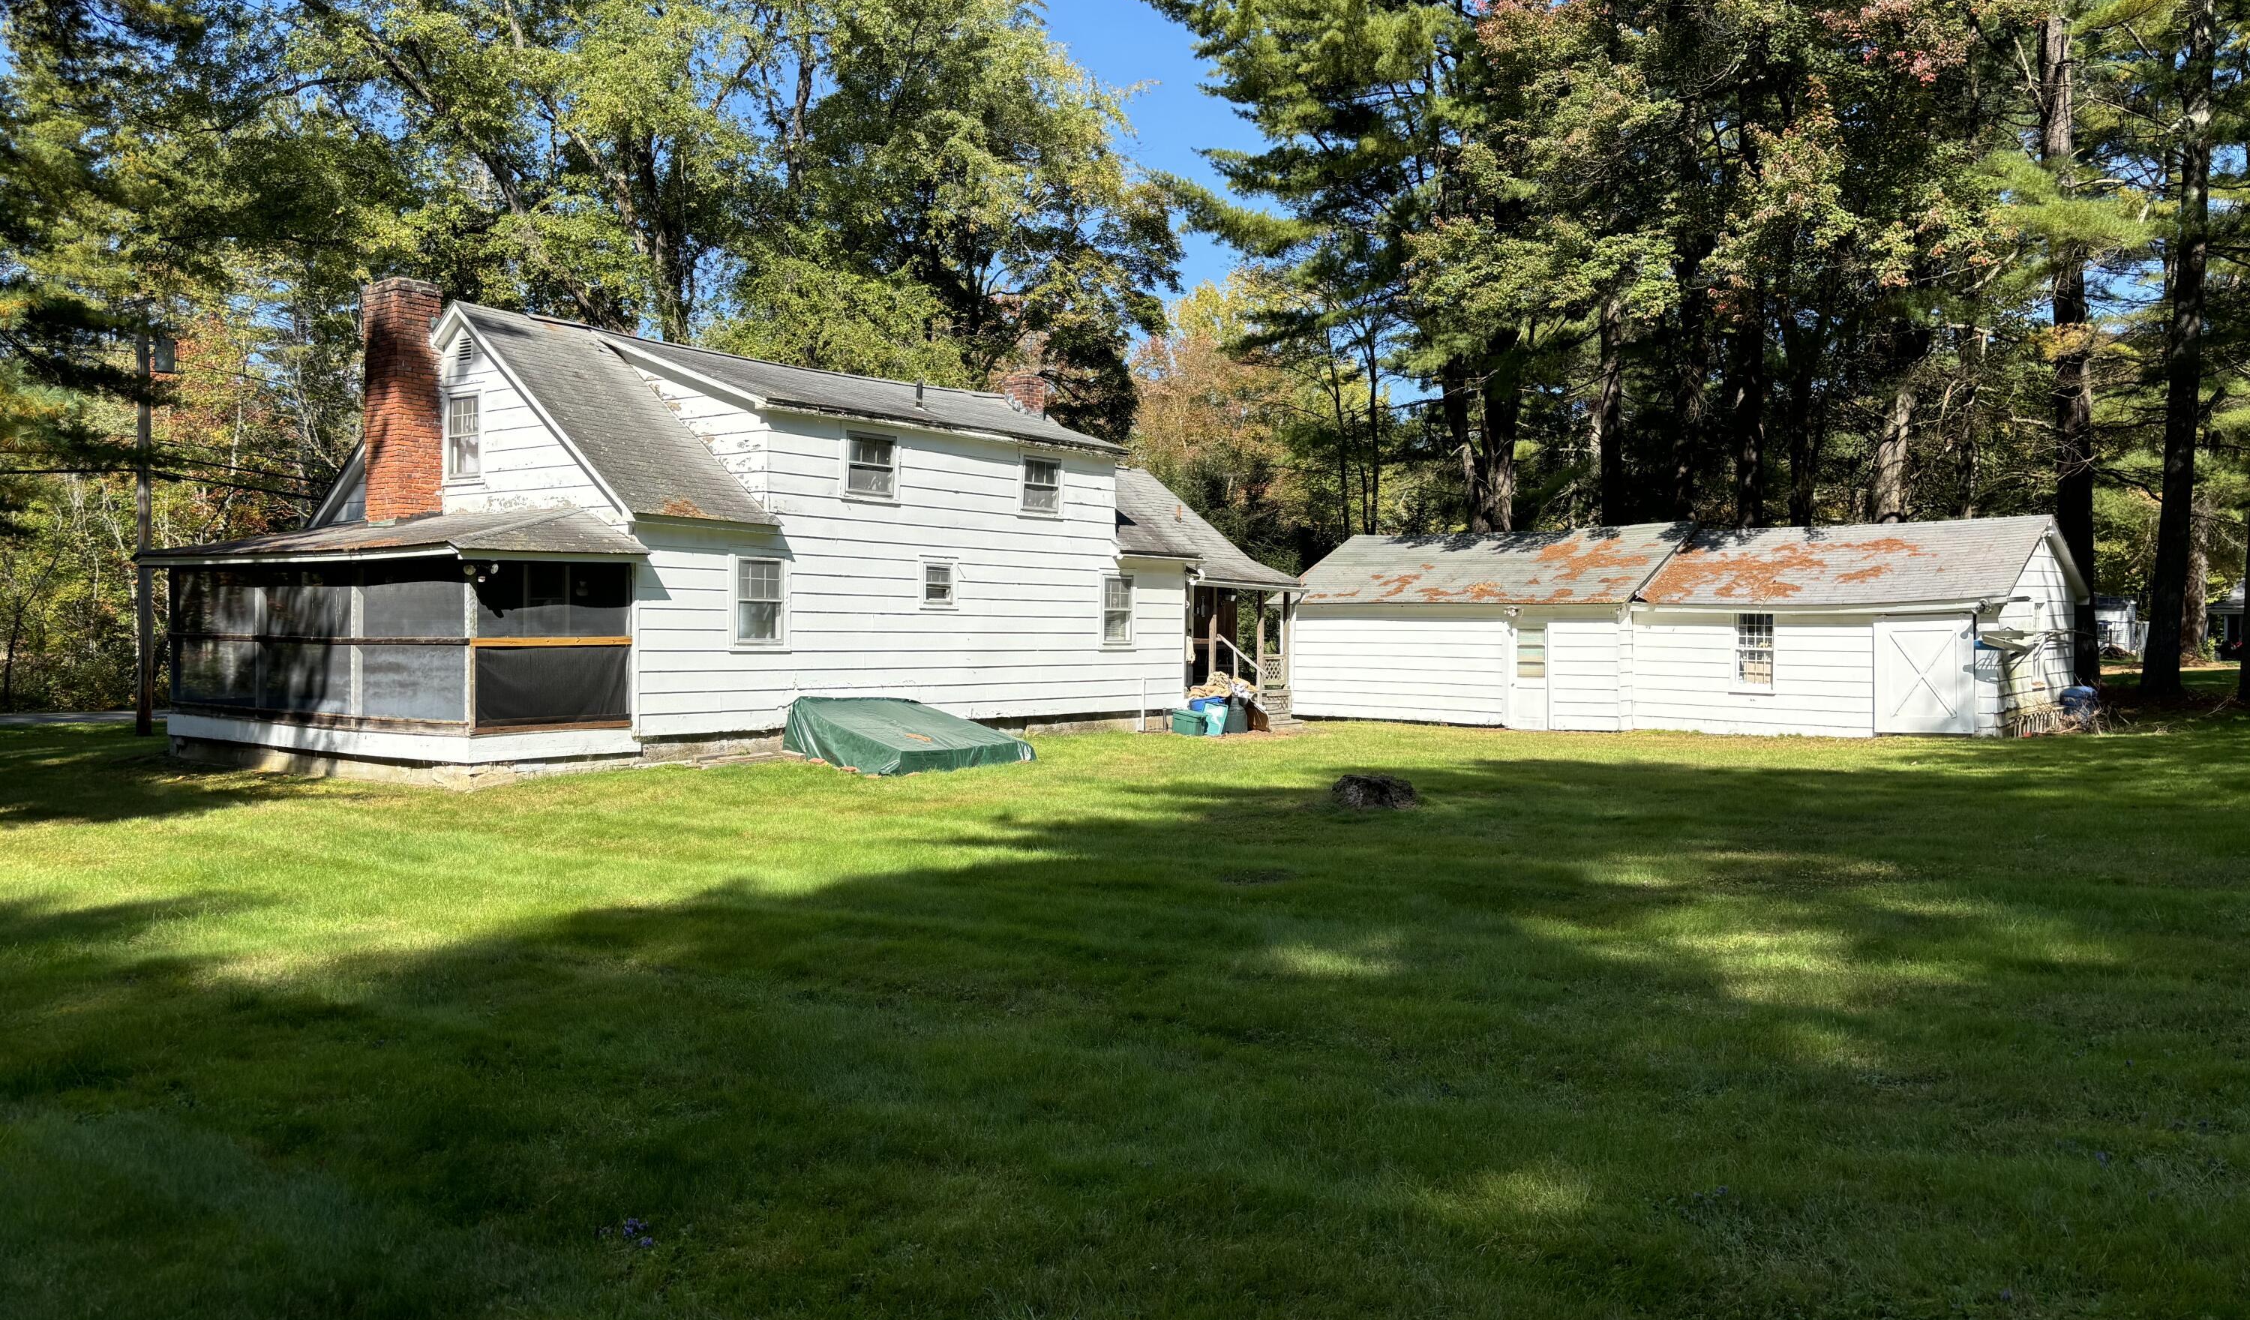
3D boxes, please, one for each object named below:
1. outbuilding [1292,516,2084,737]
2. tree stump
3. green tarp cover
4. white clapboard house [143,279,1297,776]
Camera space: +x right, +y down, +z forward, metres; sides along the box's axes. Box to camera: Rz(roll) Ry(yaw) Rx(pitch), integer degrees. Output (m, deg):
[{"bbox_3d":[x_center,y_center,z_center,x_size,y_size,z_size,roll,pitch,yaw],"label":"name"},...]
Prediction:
[{"bbox_3d":[10.207,-0.672,33.387,14.600,4.000,5.000,2,1,43],"label":"outbuilding"},{"bbox_3d":[2.417,1.253,16.326,0.760,0.280,0.680,1,1,0],"label":"tree stump"},{"bbox_3d":[-2.858,0.973,22.674,1.900,0.900,2.600,1,1,37],"label":"green tarp cover"},{"bbox_3d":[-4.861,-1.927,27.535,8.080,6.320,17.780,1,1,37],"label":"white clapboard house"}]

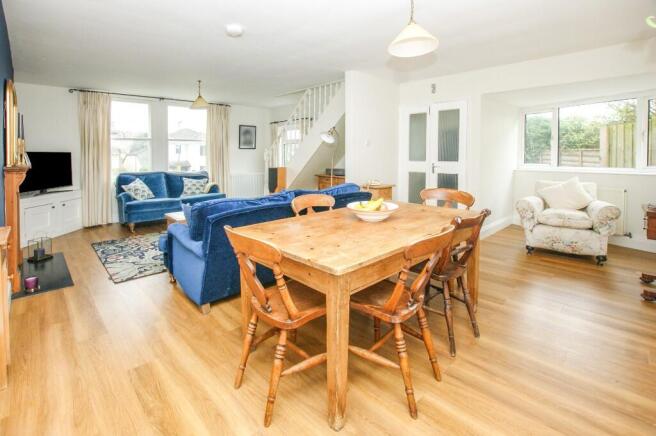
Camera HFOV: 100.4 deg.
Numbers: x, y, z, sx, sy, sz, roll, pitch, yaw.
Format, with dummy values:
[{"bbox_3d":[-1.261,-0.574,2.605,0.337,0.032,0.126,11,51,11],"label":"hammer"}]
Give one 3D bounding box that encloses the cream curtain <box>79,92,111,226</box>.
[{"bbox_3d":[-4.018,-1.026,4.740,0.460,2.330,0.140,-7,11,-38],"label":"cream curtain"}]

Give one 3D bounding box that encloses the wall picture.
[{"bbox_3d":[-1.916,-1.933,6.550,0.420,0.580,0.030,-7,11,-38],"label":"wall picture"}]

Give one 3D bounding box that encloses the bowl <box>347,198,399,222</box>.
[{"bbox_3d":[0.320,-0.054,1.970,0.360,0.125,0.360,0,11,0],"label":"bowl"}]

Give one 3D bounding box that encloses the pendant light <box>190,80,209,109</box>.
[{"bbox_3d":[-1.945,-1.865,4.150,0.260,0.430,0.260,0,8,0],"label":"pendant light"}]

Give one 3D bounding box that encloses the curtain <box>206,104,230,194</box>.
[{"bbox_3d":[-2.414,-1.331,6.020,0.520,2.320,0.140,-7,11,-38],"label":"curtain"}]

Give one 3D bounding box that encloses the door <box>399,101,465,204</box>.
[{"bbox_3d":[1.695,-0.839,4.450,1.030,2.030,0.090,8,14,36],"label":"door"}]

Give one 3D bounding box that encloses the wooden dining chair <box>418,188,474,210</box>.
[{"bbox_3d":[1.040,0.220,2.580,0.470,0.910,0.500,7,11,41],"label":"wooden dining chair"}]

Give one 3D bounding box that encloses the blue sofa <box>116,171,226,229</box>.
[{"bbox_3d":[-2.961,-0.324,5.200,1.680,0.900,0.920,-8,14,-36],"label":"blue sofa"}]

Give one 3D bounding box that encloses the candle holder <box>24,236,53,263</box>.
[{"bbox_3d":[-3.509,0.390,3.330,0.180,0.210,0.180,-2,11,-11],"label":"candle holder"}]

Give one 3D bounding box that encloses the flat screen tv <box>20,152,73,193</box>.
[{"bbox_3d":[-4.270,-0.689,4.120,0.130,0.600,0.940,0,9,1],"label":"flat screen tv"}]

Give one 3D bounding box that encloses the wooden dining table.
[{"bbox_3d":[0.312,0.406,1.965,1.650,0.775,0.970,-10,15,-41],"label":"wooden dining table"}]

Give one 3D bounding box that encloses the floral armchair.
[{"bbox_3d":[3.030,-0.026,3.620,0.970,0.890,0.900,5,10,29],"label":"floral armchair"}]

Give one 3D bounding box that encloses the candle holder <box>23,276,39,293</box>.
[{"bbox_3d":[-2.692,0.604,2.480,0.095,0.110,0.095,11,15,44],"label":"candle holder"}]

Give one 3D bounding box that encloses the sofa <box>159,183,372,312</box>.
[{"bbox_3d":[-0.492,0.147,2.876,1.980,0.910,0.950,-7,11,-38],"label":"sofa"}]

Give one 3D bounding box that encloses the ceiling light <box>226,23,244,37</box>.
[{"bbox_3d":[-0.898,-1.829,2.650,0.150,0.050,0.150,0,11,0],"label":"ceiling light"}]

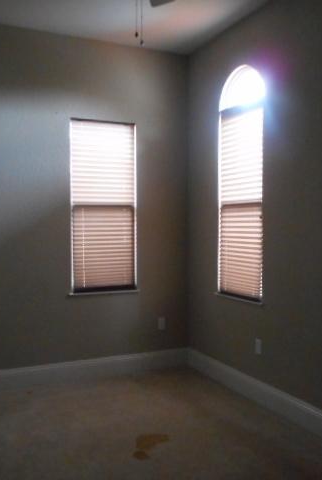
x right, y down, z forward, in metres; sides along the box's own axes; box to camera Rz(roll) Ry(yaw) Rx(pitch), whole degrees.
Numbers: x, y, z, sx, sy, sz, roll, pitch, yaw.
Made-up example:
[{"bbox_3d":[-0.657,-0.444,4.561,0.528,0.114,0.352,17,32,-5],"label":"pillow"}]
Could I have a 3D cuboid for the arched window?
[{"bbox_3d":[0.655,-0.459,3.760,0.090,1.855,0.625,-1,1,-25],"label":"arched window"}]

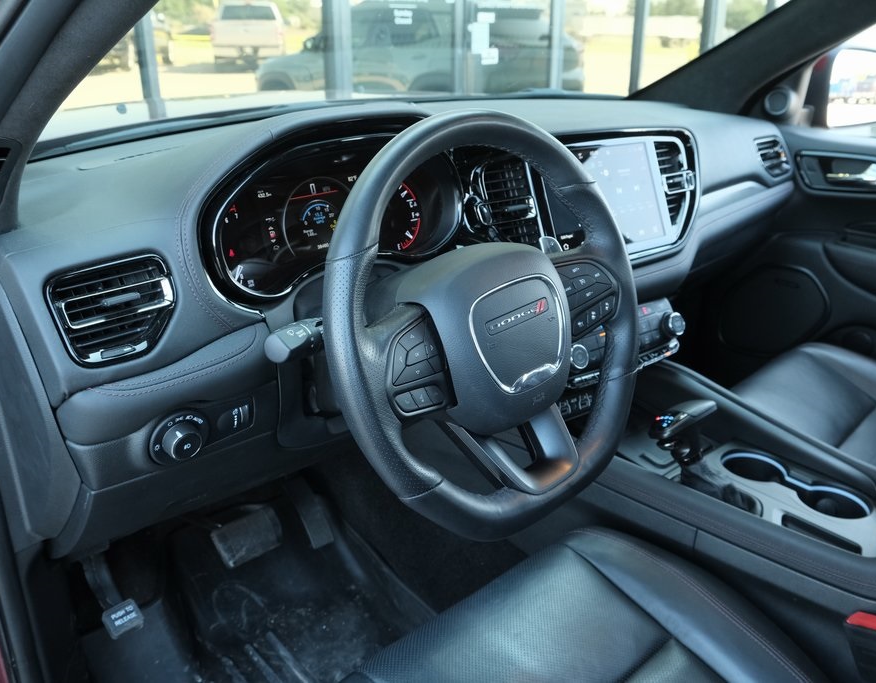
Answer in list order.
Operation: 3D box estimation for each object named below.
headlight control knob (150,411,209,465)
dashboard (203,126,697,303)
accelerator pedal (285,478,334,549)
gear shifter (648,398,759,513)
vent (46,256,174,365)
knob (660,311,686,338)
[{"bbox_3d":[-0.244,0.095,0.729,0.061,0.061,0.032,-14,20,-31],"label":"headlight control knob"},{"bbox_3d":[0.078,-0.171,0.939,0.790,0.185,0.120,-19,15,-39],"label":"dashboard"},{"bbox_3d":[-0.227,0.297,1.360,0.043,0.130,0.030,-19,-8,-39],"label":"accelerator pedal"},{"bbox_3d":[0.340,0.134,0.963,0.068,0.120,0.150,-19,29,-39],"label":"gear shifter"},{"bbox_3d":[-0.305,-0.029,0.698,0.040,0.090,0.104,-7,12,45],"label":"vent"},{"bbox_3d":[0.349,-0.029,1.148,0.036,0.036,0.024,-19,17,-39],"label":"knob"}]

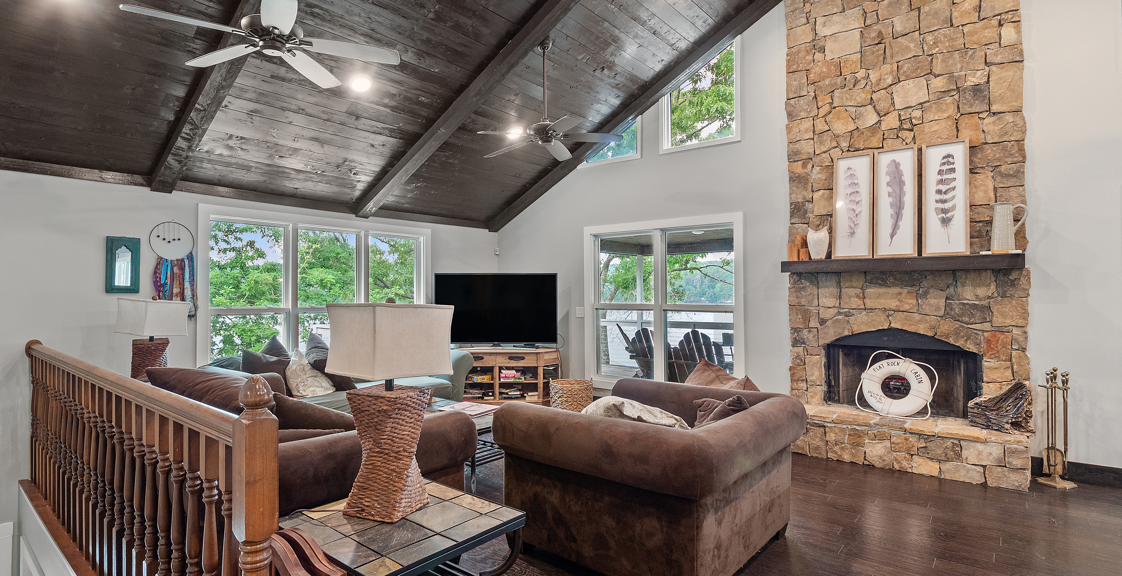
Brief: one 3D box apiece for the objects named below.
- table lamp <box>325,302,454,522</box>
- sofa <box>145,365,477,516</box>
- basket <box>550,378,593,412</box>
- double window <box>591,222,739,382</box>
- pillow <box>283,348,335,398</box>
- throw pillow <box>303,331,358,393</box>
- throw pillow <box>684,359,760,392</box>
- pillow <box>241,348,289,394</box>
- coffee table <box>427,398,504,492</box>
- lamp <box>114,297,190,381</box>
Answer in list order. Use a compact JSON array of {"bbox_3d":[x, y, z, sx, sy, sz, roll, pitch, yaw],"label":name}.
[{"bbox_3d":[-0.645,0.435,1.953,0.340,0.790,0.340,0,0,38],"label":"table lamp"},{"bbox_3d":[-1.665,0.980,2.916,2.330,0.880,1.240,0,0,38],"label":"sofa"},{"bbox_3d":[0.120,1.199,5.445,0.460,0.450,0.460,0,0,0],"label":"basket"},{"bbox_3d":[1.077,0.221,5.813,1.950,1.930,0.100,0,0,38],"label":"double window"},{"bbox_3d":[-2.262,0.751,4.629,0.160,0.430,0.430,-19,-12,36],"label":"pillow"},{"bbox_3d":[-2.171,0.691,4.876,0.160,0.470,0.470,-16,-10,37],"label":"throw pillow"},{"bbox_3d":[1.157,0.692,3.697,0.480,0.420,0.170,0,-12,38],"label":"throw pillow"},{"bbox_3d":[-2.529,0.741,4.483,0.160,0.430,0.430,-16,-10,37],"label":"pillow"},{"bbox_3d":[-0.885,1.187,3.982,1.200,0.470,0.640,0,0,38],"label":"coffee table"},{"bbox_3d":[-3.067,0.456,3.913,0.340,0.790,0.340,0,0,20],"label":"lamp"}]

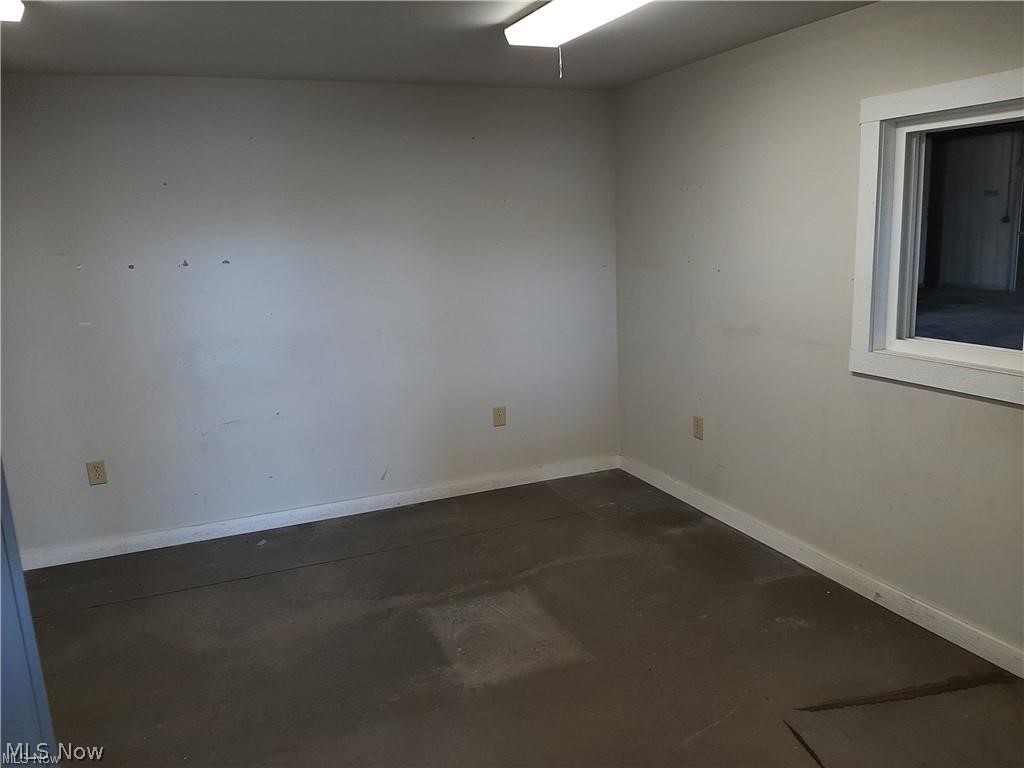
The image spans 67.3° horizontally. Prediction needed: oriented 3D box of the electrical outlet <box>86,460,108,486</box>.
[{"bbox_3d":[-2.080,0.449,3.860,0.073,0.116,0.012,-7,12,-21],"label":"electrical outlet"}]

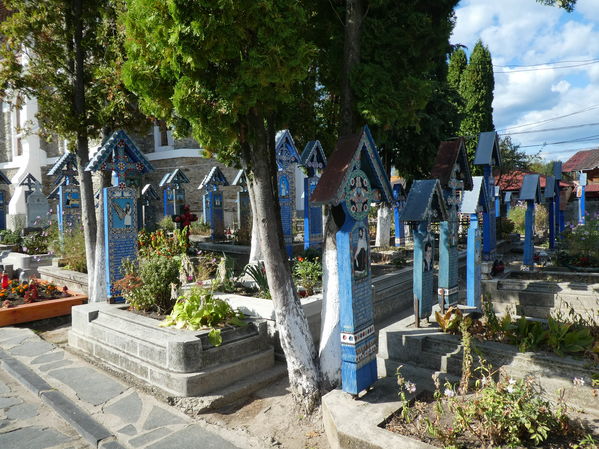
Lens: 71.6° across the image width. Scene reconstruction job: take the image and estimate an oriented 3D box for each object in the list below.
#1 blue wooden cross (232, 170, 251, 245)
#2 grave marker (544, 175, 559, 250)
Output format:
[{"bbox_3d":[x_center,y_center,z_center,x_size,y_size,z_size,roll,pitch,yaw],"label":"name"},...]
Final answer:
[{"bbox_3d":[-1.345,-0.401,9.743,0.240,1.750,0.620,3,5,36],"label":"blue wooden cross"},{"bbox_3d":[5.960,-0.276,9.743,0.260,1.760,0.660,3,5,36],"label":"grave marker"}]

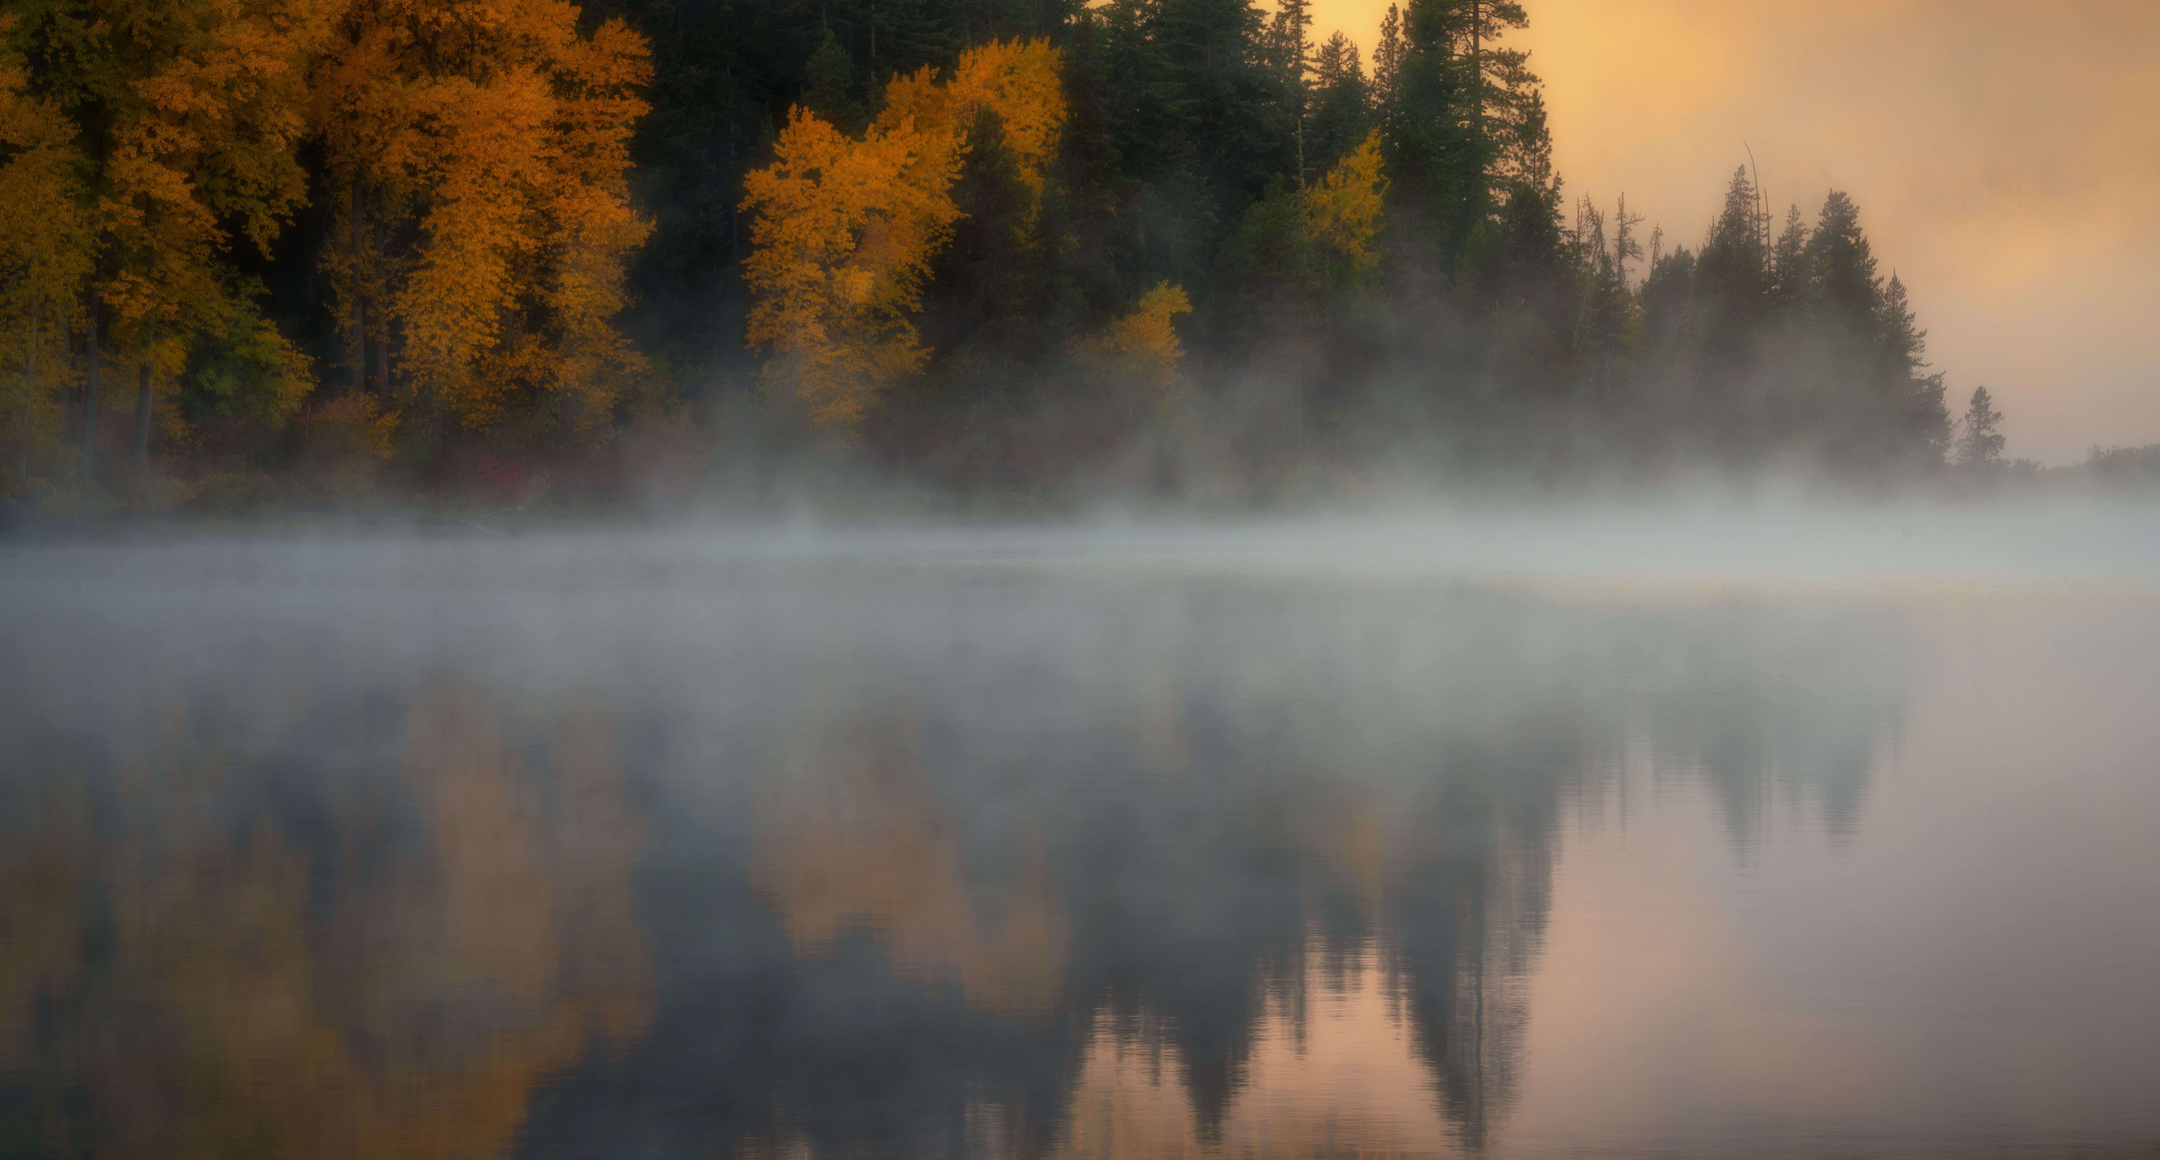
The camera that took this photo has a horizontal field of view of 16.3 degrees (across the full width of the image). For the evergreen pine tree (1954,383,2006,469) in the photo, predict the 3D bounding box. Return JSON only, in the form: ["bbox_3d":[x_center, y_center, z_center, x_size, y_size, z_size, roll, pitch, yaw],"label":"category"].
[{"bbox_3d":[41.631,-6.836,350.000,2.421,4.374,2.349,0,1,0],"label":"evergreen pine tree"}]

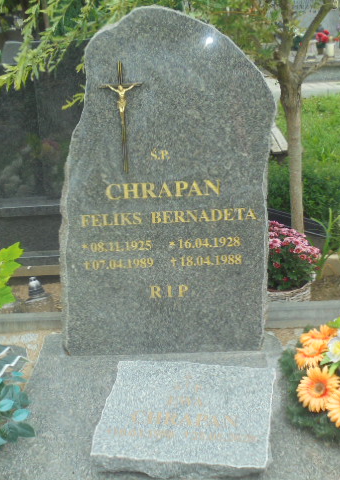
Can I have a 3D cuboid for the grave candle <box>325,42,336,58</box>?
[{"bbox_3d":[2.102,-2.481,9.200,0.125,0.205,0.125,2,18,12],"label":"grave candle"}]

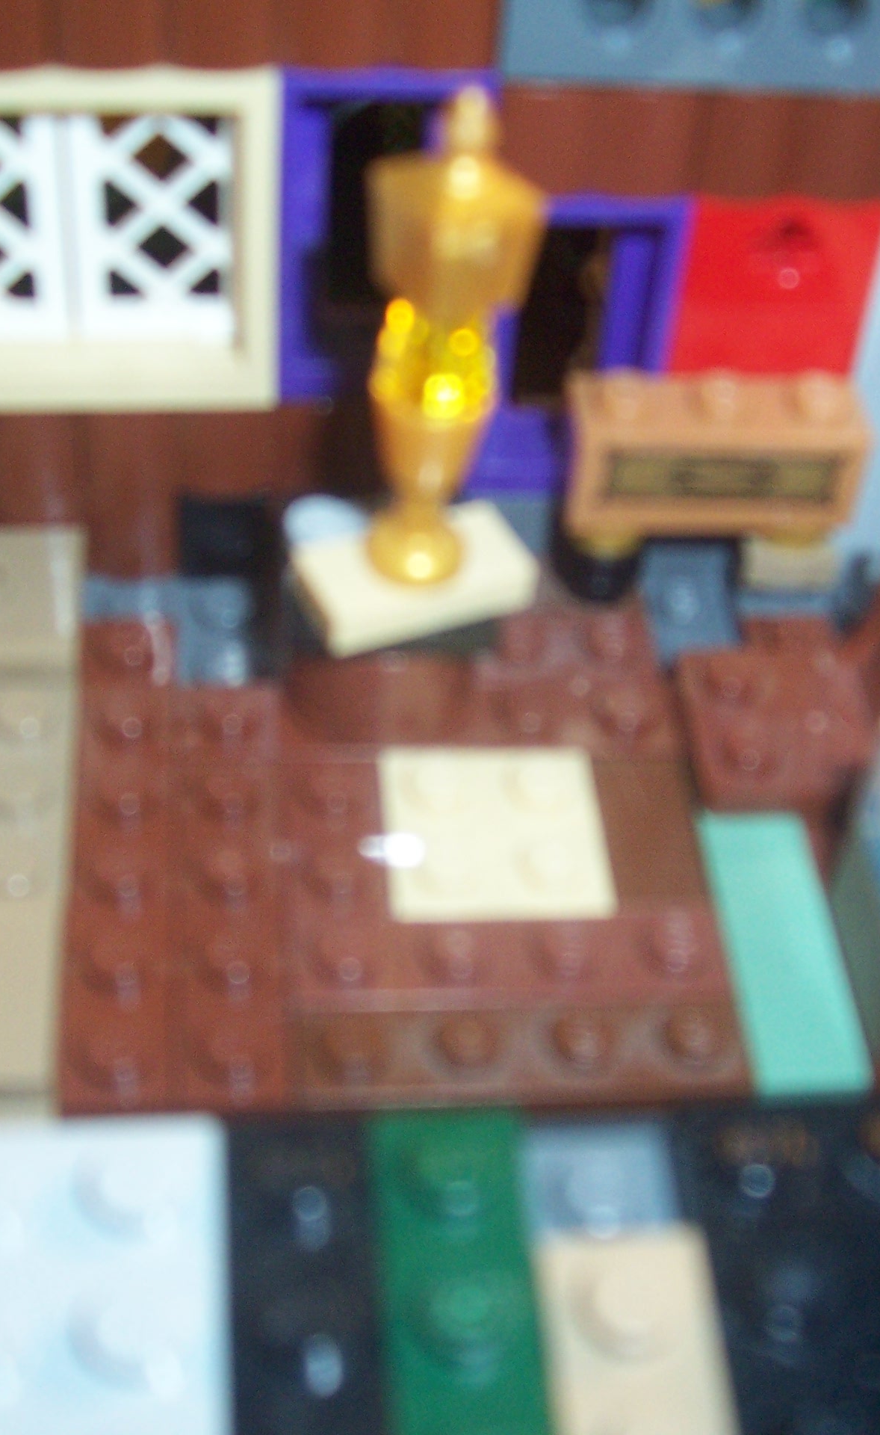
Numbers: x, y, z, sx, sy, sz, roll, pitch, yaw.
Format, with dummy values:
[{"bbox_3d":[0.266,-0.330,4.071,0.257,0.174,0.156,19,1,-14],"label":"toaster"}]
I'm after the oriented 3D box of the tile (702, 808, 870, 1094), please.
[{"bbox_3d":[0.025,0.018,0.141,0.008,0.003,0.024,-1,47,-6],"label":"tile"}]

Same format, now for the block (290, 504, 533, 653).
[{"bbox_3d":[-0.002,-0.010,0.143,0.016,0.003,0.009,-18,51,-21],"label":"block"}]

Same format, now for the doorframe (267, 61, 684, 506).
[{"bbox_3d":[0.003,-0.036,0.153,0.032,0.038,0.008,-2,47,-8],"label":"doorframe"}]

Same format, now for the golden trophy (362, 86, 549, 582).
[{"bbox_3d":[0.000,-0.025,0.130,0.012,0.036,0.008,12,47,5],"label":"golden trophy"}]

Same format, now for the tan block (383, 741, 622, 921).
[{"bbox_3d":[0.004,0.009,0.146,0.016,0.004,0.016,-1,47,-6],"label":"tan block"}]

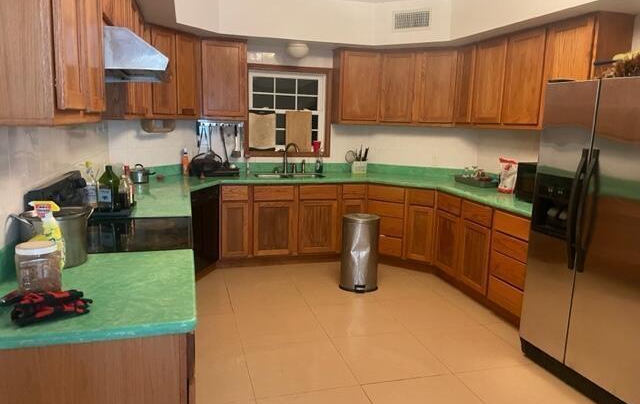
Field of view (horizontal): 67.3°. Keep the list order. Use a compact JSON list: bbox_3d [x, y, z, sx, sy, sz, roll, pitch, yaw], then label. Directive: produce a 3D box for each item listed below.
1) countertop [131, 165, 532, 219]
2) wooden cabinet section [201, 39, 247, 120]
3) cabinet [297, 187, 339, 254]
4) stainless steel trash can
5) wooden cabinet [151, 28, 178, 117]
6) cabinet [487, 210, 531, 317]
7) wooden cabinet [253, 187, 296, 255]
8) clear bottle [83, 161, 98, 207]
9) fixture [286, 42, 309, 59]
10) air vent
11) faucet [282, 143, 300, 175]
[{"bbox_3d":[0.061,-0.116,4.150,3.564,0.137,2.715,-1,10,-15],"label":"countertop"},{"bbox_3d":[-0.994,-1.234,4.925,0.464,0.784,0.316,-1,10,-15],"label":"wooden cabinet section"},{"bbox_3d":[-0.096,0.149,5.248,0.436,0.765,0.588,-1,10,-15],"label":"cabinet"},{"bbox_3d":[0.367,0.464,4.398,0.345,0.650,0.370,2,10,1],"label":"stainless steel trash can"},{"bbox_3d":[-1.498,-1.148,4.336,0.300,0.755,0.311,7,11,28],"label":"wooden cabinet"},{"bbox_3d":[1.682,0.458,3.717,0.550,0.754,0.445,-1,10,-16],"label":"cabinet"},{"bbox_3d":[-0.529,0.152,5.107,0.465,0.754,0.550,-1,10,-16],"label":"wooden cabinet"},{"bbox_3d":[-1.462,-0.095,3.086,0.083,0.294,0.064,-2,10,-21],"label":"clear bottle"},{"bbox_3d":[-0.217,-1.478,4.709,0.220,0.125,0.220,2,10,0],"label":"fixture"},{"bbox_3d":[0.875,-1.727,4.579,0.382,0.176,0.025,7,11,29],"label":"air vent"},{"bbox_3d":[-0.326,-0.455,5.275,0.225,0.333,0.059,10,13,41],"label":"faucet"}]

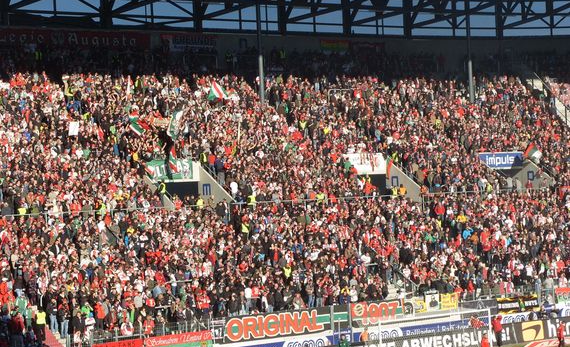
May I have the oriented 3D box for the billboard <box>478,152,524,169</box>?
[{"bbox_3d":[16.270,-0.946,105.000,4.120,1.250,0.180,-2,-2,-26],"label":"billboard"}]

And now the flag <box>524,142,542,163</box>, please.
[{"bbox_3d":[18.383,-1.553,103.500,1.330,1.480,0.400,-3,-1,10],"label":"flag"}]

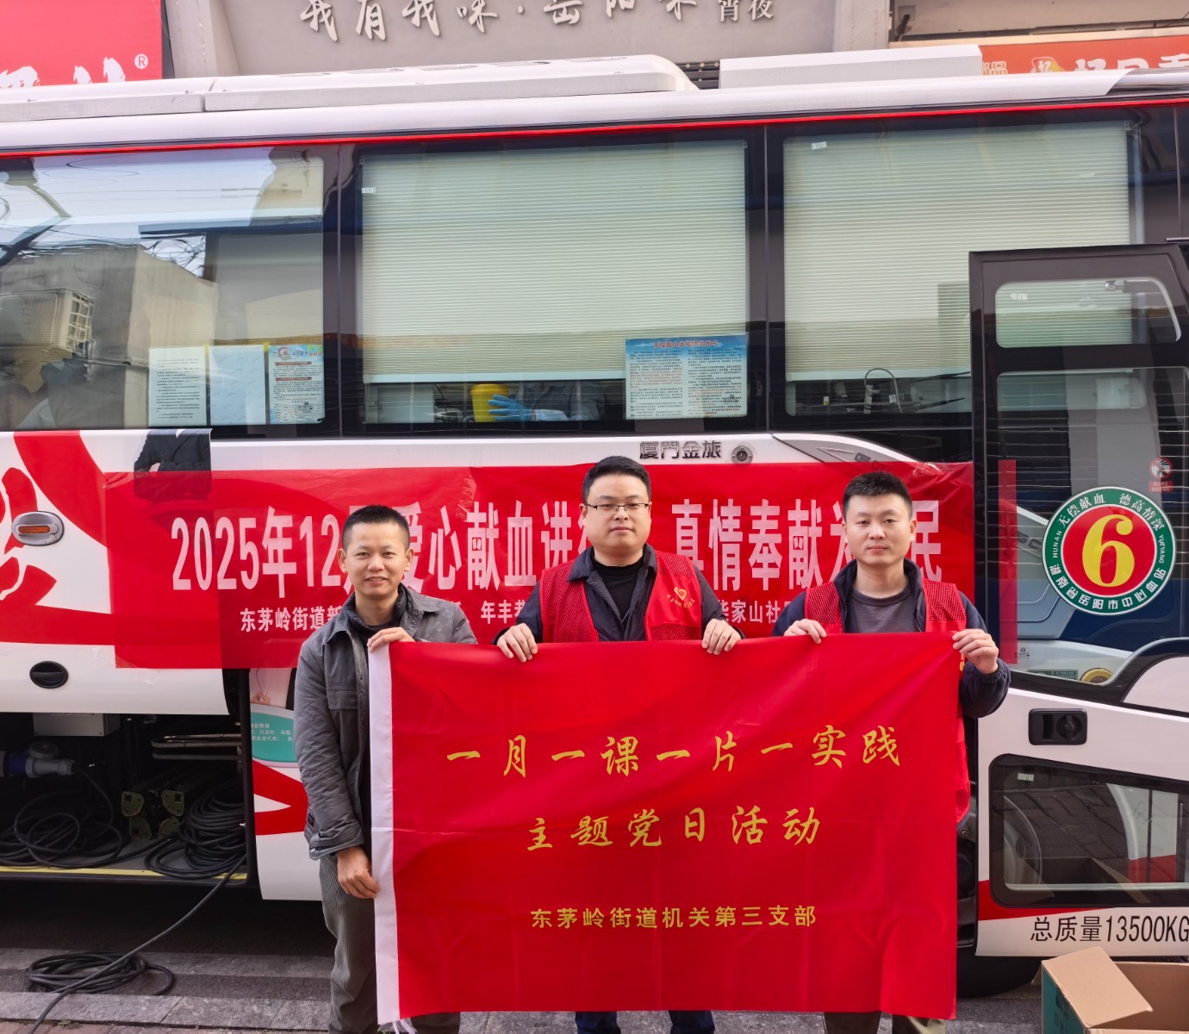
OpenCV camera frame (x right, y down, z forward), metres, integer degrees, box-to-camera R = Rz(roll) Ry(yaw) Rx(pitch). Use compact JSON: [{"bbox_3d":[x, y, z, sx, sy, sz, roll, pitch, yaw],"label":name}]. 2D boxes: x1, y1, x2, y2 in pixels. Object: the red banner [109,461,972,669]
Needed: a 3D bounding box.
[{"bbox_3d":[-0.192,0.180,3.342,3.156,0.712,0.050,0,0,5],"label":"red banner"}]

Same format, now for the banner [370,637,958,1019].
[{"bbox_3d":[0.165,0.773,2.381,1.440,0.965,0.080,0,0,3],"label":"banner"}]

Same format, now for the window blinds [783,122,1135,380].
[{"bbox_3d":[1.267,-0.912,3.341,1.190,0.863,0.050,0,-3,5],"label":"window blinds"}]

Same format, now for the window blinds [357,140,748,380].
[{"bbox_3d":[-0.159,-0.913,3.475,1.417,0.852,0.050,0,-3,5],"label":"window blinds"}]

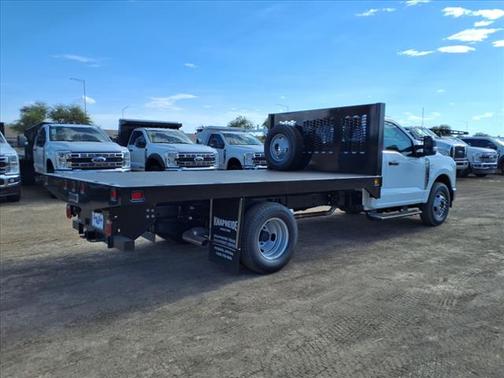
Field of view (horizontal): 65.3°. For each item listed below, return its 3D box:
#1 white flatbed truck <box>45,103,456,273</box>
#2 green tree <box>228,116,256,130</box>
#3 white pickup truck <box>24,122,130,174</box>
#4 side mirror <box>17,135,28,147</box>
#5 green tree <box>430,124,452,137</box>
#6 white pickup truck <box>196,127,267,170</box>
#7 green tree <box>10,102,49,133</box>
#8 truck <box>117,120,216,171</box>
[{"bbox_3d":[0.828,-0.290,6.274,7.000,2.060,2.420,-4,8,-40],"label":"white flatbed truck"},{"bbox_3d":[-1.346,-6.785,51.575,3.800,5.380,3.800,1,6,0],"label":"green tree"},{"bbox_3d":[-6.152,-1.134,13.010,2.350,2.120,6.400,-4,8,-40],"label":"white pickup truck"},{"bbox_3d":[-6.468,-1.375,11.107,0.250,0.330,0.160,-4,8,-40],"label":"side mirror"},{"bbox_3d":[28.872,-7.118,59.537,3.800,5.240,3.800,1,6,0],"label":"green tree"},{"bbox_3d":[-1.369,-1.562,16.955,2.300,2.280,6.400,-4,8,-40],"label":"white pickup truck"},{"bbox_3d":[-22.456,-5.905,39.633,3.800,5.530,3.800,1,6,0],"label":"green tree"},{"bbox_3d":[-3.768,-1.434,15.078,2.350,2.350,6.400,-4,8,-40],"label":"truck"}]

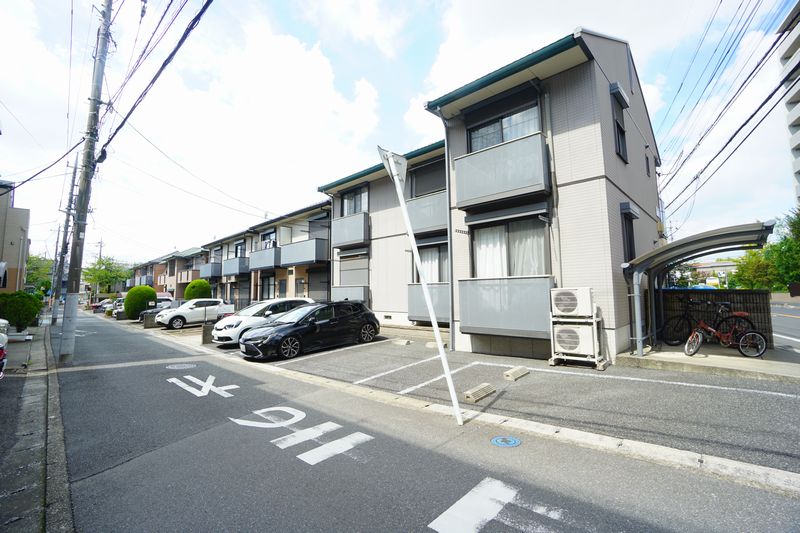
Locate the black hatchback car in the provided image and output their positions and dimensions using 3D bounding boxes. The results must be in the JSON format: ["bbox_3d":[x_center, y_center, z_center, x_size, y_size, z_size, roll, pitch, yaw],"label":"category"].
[{"bbox_3d":[-2.640,1.850,10.480,4.370,1.460,1.790,2,-6,-44],"label":"black hatchback car"}]

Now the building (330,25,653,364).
[{"bbox_3d":[2.170,-1.437,12.957,11.550,8.100,8.600,-6,-7,44],"label":"building"}]

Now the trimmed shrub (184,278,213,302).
[{"bbox_3d":[-14.442,2.419,23.792,1.950,3.130,1.950,-6,-7,44],"label":"trimmed shrub"}]

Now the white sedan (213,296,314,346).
[{"bbox_3d":[-4.820,1.960,12.500,1.700,1.520,4.000,-6,-6,40],"label":"white sedan"}]

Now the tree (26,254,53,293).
[{"bbox_3d":[-54.285,2.585,50.237,5.500,8.750,5.500,-6,-7,44],"label":"tree"}]

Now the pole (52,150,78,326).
[{"bbox_3d":[-25.088,-2.194,25.054,0.380,12.900,0.380,-3,-7,44],"label":"pole"}]

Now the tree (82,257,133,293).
[{"bbox_3d":[-48.322,2.839,55.247,8.000,8.960,8.000,-6,-7,44],"label":"tree"}]

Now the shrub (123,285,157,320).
[{"bbox_3d":[-21.648,2.972,27.784,2.650,2.940,2.650,-6,-7,44],"label":"shrub"}]

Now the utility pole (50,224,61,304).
[{"bbox_3d":[-44.794,0.295,43.373,0.380,11.800,0.380,-4,-7,44],"label":"utility pole"}]

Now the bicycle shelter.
[{"bbox_3d":[6.050,0.574,6.751,2.090,2.300,2.850,-6,-7,44],"label":"bicycle shelter"}]

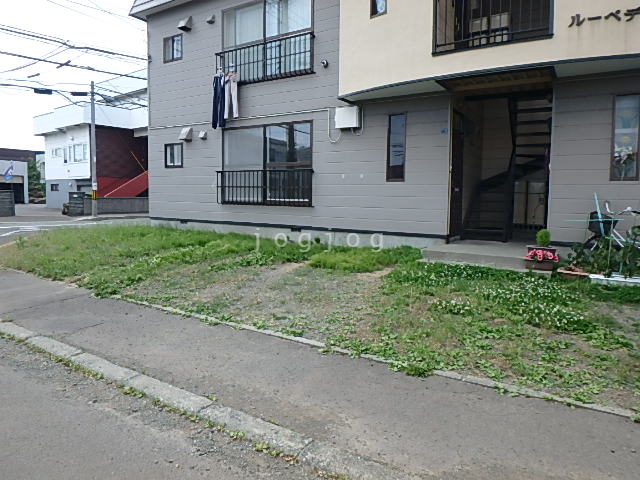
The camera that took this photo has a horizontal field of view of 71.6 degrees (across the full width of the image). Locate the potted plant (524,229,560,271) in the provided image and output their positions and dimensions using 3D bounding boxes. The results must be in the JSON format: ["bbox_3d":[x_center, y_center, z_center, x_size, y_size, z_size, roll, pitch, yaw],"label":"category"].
[{"bbox_3d":[3.049,0.135,6.081,0.410,0.570,0.360,4,7,32],"label":"potted plant"}]

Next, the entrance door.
[{"bbox_3d":[2.585,-1.206,8.380,0.080,2.310,0.790,4,7,32],"label":"entrance door"}]

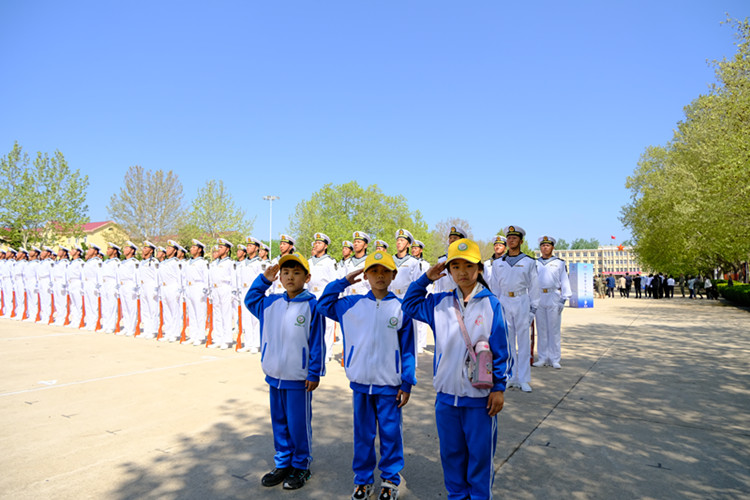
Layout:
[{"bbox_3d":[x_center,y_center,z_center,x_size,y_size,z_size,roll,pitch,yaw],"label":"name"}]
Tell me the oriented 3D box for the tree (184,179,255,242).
[{"bbox_3d":[-19.149,-2.500,59.000,8.600,13.000,8.000,-1,-3,32],"label":"tree"}]

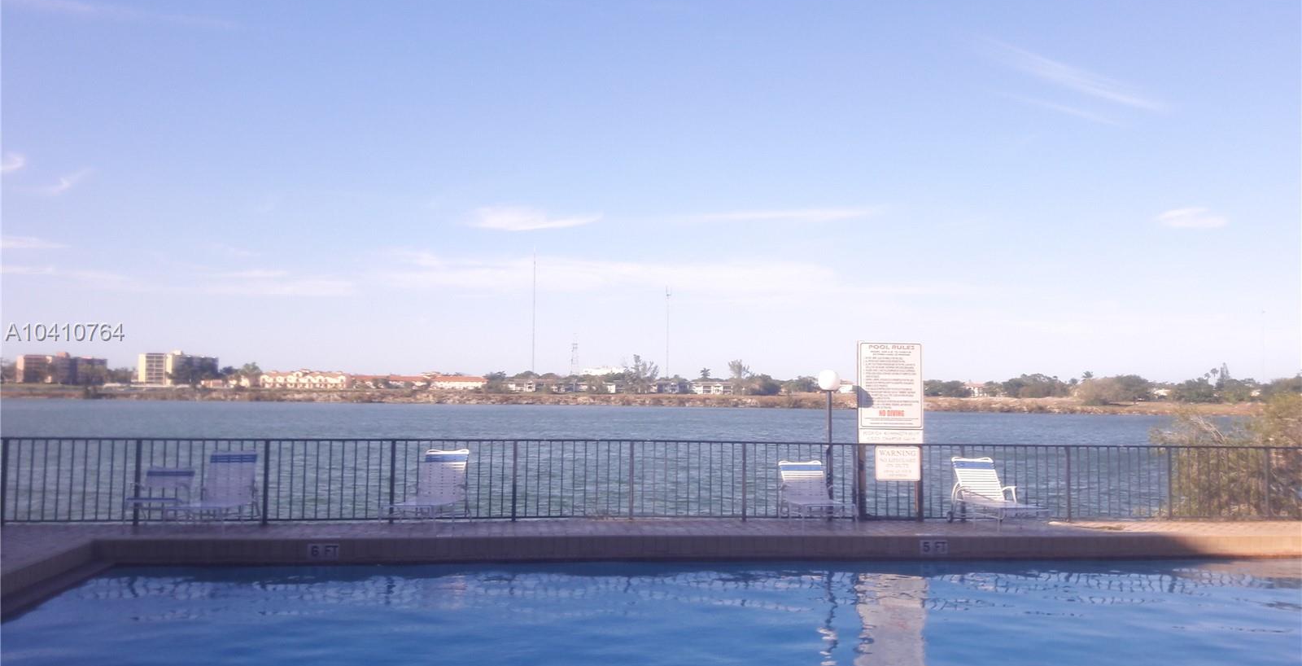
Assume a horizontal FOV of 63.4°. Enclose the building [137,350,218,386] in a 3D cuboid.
[{"bbox_3d":[-287.734,21.634,640.000,15.000,21.000,43.000,-2,-5,40],"label":"building"}]

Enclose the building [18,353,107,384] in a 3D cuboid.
[{"bbox_3d":[-357.582,21.943,640.000,15.000,19.500,45.000,-2,-5,40],"label":"building"}]

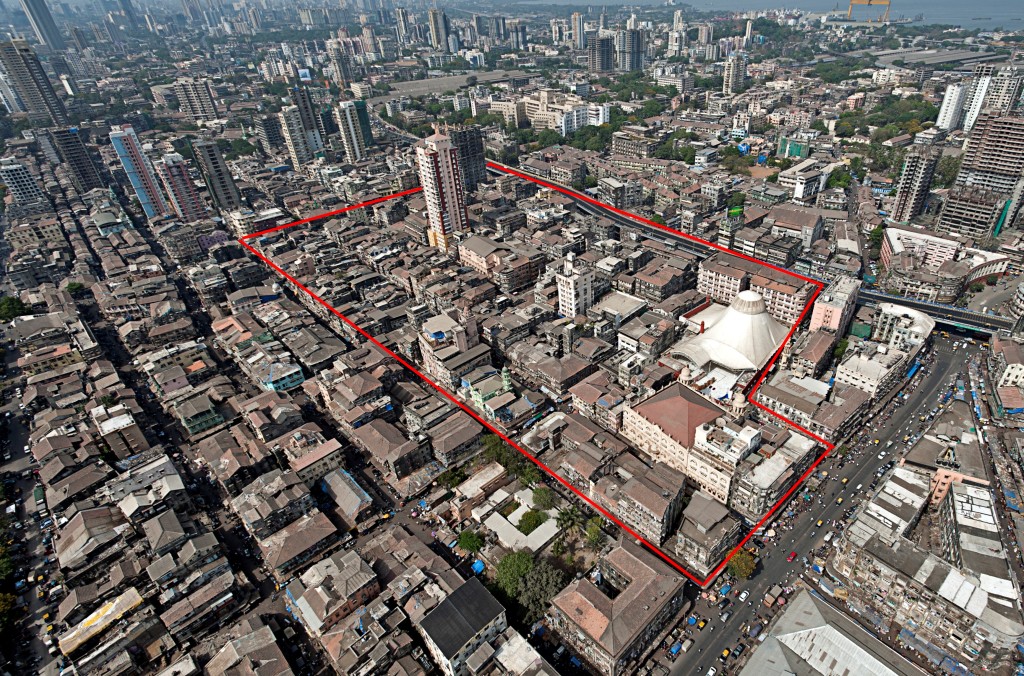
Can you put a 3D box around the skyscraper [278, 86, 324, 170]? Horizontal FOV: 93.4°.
[{"bbox_3d":[-201.700,-199.800,462.000,26.000,65.000,32.000,-22,41,-25],"label":"skyscraper"}]

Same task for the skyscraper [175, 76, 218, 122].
[{"bbox_3d":[-393.300,-296.100,601.000,34.000,50.000,17.000,-17,39,-19],"label":"skyscraper"}]

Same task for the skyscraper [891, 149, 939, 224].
[{"bbox_3d":[277.600,-103.100,332.500,18.000,50.000,12.500,-24,41,-27],"label":"skyscraper"}]

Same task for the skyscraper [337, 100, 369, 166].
[{"bbox_3d":[-154.300,-196.600,463.500,17.000,60.000,16.000,-19,39,-21],"label":"skyscraper"}]

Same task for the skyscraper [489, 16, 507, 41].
[{"bbox_3d":[-41.050,-894.400,1401.110,36.800,64.200,29.400,-31,45,-33],"label":"skyscraper"}]

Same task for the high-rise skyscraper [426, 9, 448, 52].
[{"bbox_3d":[-174.300,-729.300,1143.500,37.000,90.000,28.000,-18,39,-21],"label":"high-rise skyscraper"}]

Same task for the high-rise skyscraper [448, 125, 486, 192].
[{"bbox_3d":[-35.960,-139.180,382.530,24.000,52.500,13.600,-20,40,-22],"label":"high-rise skyscraper"}]

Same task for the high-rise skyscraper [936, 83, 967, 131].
[{"bbox_3d":[458.500,-240.500,503.000,12.500,45.000,13.000,-14,38,-15],"label":"high-rise skyscraper"}]

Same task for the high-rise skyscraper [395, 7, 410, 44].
[{"bbox_3d":[-285.500,-809.500,1257.000,19.000,88.000,20.000,24,44,32],"label":"high-rise skyscraper"}]

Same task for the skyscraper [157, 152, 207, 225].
[{"bbox_3d":[-252.860,-115.400,369.200,15.900,48.900,17.100,28,47,35],"label":"skyscraper"}]

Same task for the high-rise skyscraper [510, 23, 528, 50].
[{"bbox_3d":[17.670,-775.660,1240.330,30.900,58.100,26.200,-31,45,-33],"label":"high-rise skyscraper"}]

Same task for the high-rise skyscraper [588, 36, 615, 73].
[{"bbox_3d":[156.600,-497.100,848.300,30.000,55.000,28.000,-22,41,-25],"label":"high-rise skyscraper"}]

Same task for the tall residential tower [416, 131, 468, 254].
[{"bbox_3d":[-41.780,-87.390,295.950,16.000,72.100,18.900,-28,43,-29],"label":"tall residential tower"}]

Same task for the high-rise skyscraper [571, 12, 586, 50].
[{"bbox_3d":[160.190,-745.030,1172.600,16.900,76.500,23.100,-31,45,-33],"label":"high-rise skyscraper"}]

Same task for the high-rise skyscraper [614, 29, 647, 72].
[{"bbox_3d":[208.300,-500.300,840.400,31.000,66.000,30.000,-20,40,-23],"label":"high-rise skyscraper"}]

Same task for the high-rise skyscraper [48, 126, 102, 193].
[{"bbox_3d":[-383.870,-156.340,429.240,20.300,55.300,18.100,27,46,35],"label":"high-rise skyscraper"}]

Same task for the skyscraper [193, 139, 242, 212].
[{"bbox_3d":[-233.280,-127.690,382.170,13.100,51.700,26.200,-28,43,-29],"label":"skyscraper"}]

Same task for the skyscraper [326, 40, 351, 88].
[{"bbox_3d":[-281.900,-453.900,797.200,21.000,70.000,25.000,29,47,36],"label":"skyscraper"}]

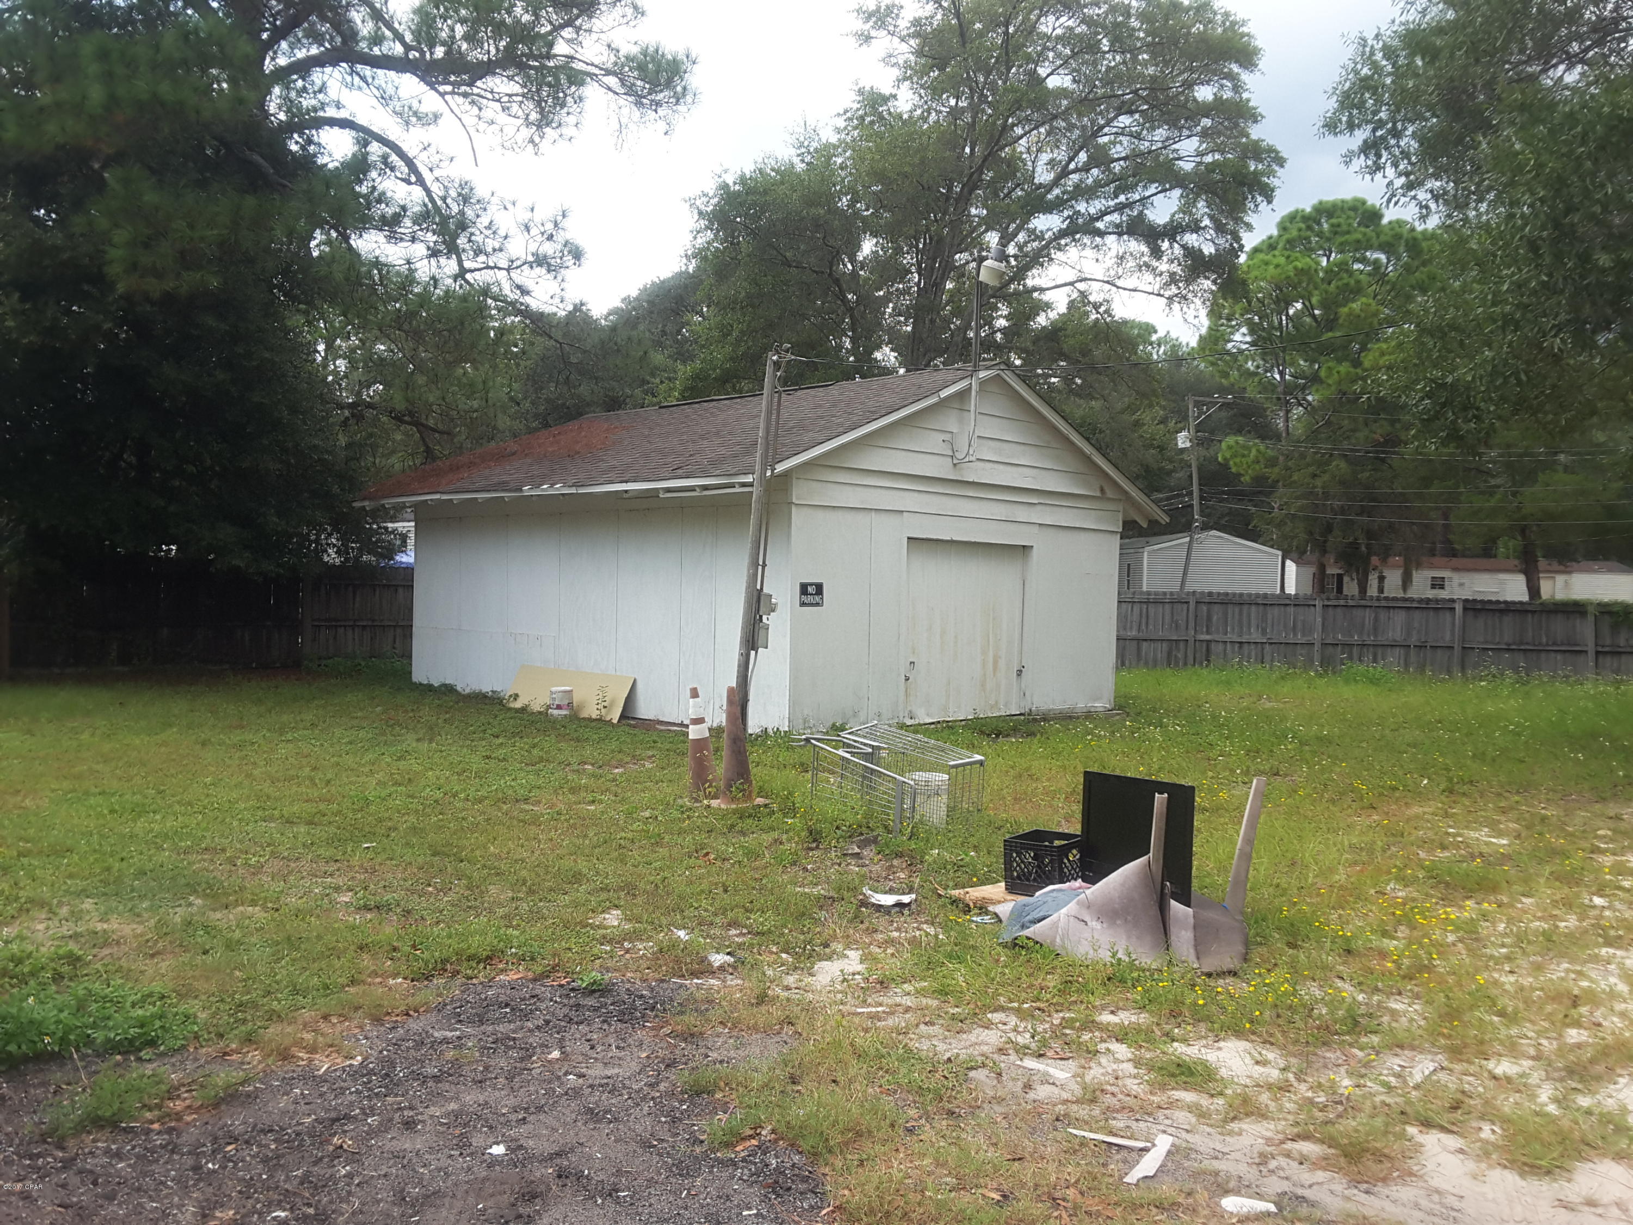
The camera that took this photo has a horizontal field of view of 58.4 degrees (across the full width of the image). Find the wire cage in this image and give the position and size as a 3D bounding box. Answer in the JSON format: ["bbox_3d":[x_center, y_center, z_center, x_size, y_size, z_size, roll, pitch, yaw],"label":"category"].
[{"bbox_3d":[0.590,1.230,10.815,0.880,0.550,1.050,1,1,-44],"label":"wire cage"}]

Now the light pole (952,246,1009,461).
[{"bbox_3d":[2.015,-3.080,17.411,0.500,2.540,0.380,2,1,45],"label":"light pole"}]

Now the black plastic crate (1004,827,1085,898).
[{"bbox_3d":[1.270,1.390,8.040,0.335,0.280,0.345,2,1,38],"label":"black plastic crate"}]

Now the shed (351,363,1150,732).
[{"bbox_3d":[-0.868,-0.904,20.719,8.590,4.310,7.690,2,1,45],"label":"shed"}]

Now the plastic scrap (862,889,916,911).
[{"bbox_3d":[0.384,1.503,7.697,0.285,0.080,0.140,1,1,0],"label":"plastic scrap"}]

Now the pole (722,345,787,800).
[{"bbox_3d":[-0.517,-0.586,14.000,0.320,3.940,0.220,5,0,9],"label":"pole"}]

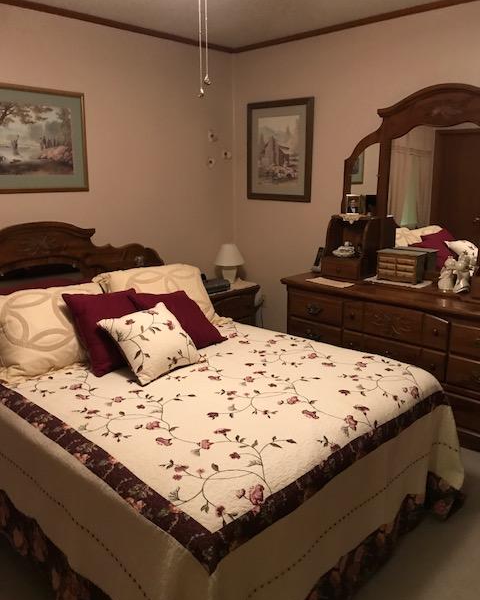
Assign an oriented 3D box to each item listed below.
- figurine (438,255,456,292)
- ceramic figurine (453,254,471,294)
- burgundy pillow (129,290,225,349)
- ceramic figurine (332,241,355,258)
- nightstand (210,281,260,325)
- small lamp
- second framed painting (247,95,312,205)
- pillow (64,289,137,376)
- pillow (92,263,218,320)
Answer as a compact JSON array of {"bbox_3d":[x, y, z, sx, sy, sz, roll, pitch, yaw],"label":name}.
[{"bbox_3d":[1.252,-0.169,3.110,0.085,0.205,0.090,-9,16,-29],"label":"figurine"},{"bbox_3d":[1.327,-0.167,3.078,0.090,0.213,0.085,6,15,25],"label":"ceramic figurine"},{"bbox_3d":[-0.355,0.100,2.971,0.440,0.150,0.440,-5,44,-49],"label":"burgundy pillow"},{"bbox_3d":[0.721,-0.359,3.580,0.150,0.095,0.100,12,19,41],"label":"ceramic figurine"},{"bbox_3d":[-0.159,0.194,4.179,0.390,0.590,0.590,12,19,41],"label":"nightstand"},{"bbox_3d":[-0.080,-0.295,4.239,0.245,0.315,0.245,-1,14,0],"label":"small lamp"},{"bbox_3d":[0.299,-1.133,3.970,0.634,0.736,0.030,12,19,41],"label":"second framed painting"},{"bbox_3d":[-0.644,0.154,2.749,0.150,0.460,0.460,-41,-20,33],"label":"pillow"},{"bbox_3d":[-0.533,0.007,3.289,0.740,0.190,0.500,-9,56,-33],"label":"pillow"}]

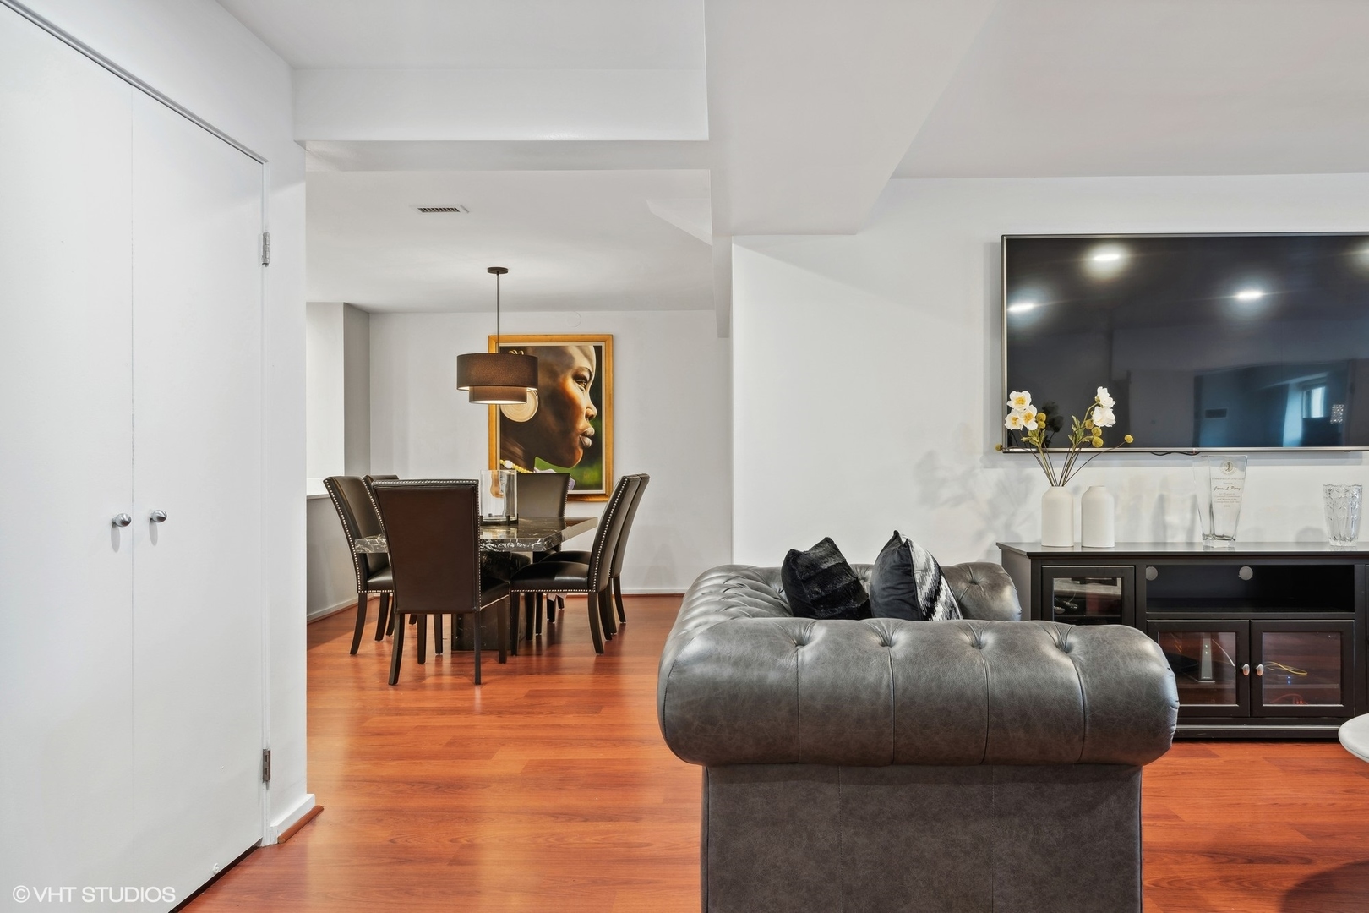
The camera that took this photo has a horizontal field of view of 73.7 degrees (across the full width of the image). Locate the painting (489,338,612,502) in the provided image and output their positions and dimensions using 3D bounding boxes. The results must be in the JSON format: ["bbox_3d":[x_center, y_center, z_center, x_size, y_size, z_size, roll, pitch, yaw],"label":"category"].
[{"bbox_3d":[-1.165,-0.333,7.974,1.100,1.446,0.045,0,0,4],"label":"painting"}]

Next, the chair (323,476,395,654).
[{"bbox_3d":[-1.813,0.663,5.775,0.715,1.085,0.525,0,0,4],"label":"chair"}]

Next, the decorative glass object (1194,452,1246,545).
[{"bbox_3d":[2.287,0.191,3.891,0.155,0.385,0.145,0,0,2],"label":"decorative glass object"}]

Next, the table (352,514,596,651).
[{"bbox_3d":[-1.226,0.827,5.863,1.050,0.755,1.740,0,0,4],"label":"table"}]

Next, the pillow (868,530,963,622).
[{"bbox_3d":[0.674,0.461,2.635,0.200,0.450,0.450,-10,-1,11],"label":"pillow"}]

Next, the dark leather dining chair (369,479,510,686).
[{"bbox_3d":[-1.265,0.635,4.840,0.530,1.055,0.695,0,0,0],"label":"dark leather dining chair"}]

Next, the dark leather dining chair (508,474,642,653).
[{"bbox_3d":[-0.646,0.637,5.554,0.710,1.050,0.515,0,0,4],"label":"dark leather dining chair"}]

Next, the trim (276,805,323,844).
[{"bbox_3d":[-1.245,1.195,2.972,0.020,0.020,0.258,0,0,3],"label":"trim"}]

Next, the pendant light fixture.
[{"bbox_3d":[-1.175,-0.757,5.743,0.505,0.840,0.505,0,0,2],"label":"pendant light fixture"}]

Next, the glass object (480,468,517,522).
[{"bbox_3d":[-1.223,0.272,6.062,0.200,0.355,0.200,0,0,4],"label":"glass object"}]

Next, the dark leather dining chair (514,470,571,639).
[{"bbox_3d":[-1.183,0.663,6.925,0.525,1.085,0.715,0,0,4],"label":"dark leather dining chair"}]

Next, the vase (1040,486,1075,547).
[{"bbox_3d":[1.610,0.258,3.936,0.127,0.257,0.127,0,0,2],"label":"vase"}]

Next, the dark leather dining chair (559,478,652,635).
[{"bbox_3d":[-0.635,0.663,6.428,0.715,1.085,0.525,0,0,4],"label":"dark leather dining chair"}]

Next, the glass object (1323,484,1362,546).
[{"bbox_3d":[2.824,0.253,3.924,0.132,0.262,0.132,0,0,2],"label":"glass object"}]

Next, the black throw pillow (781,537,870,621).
[{"bbox_3d":[0.447,0.461,2.814,0.160,0.430,0.430,-22,-12,30],"label":"black throw pillow"}]

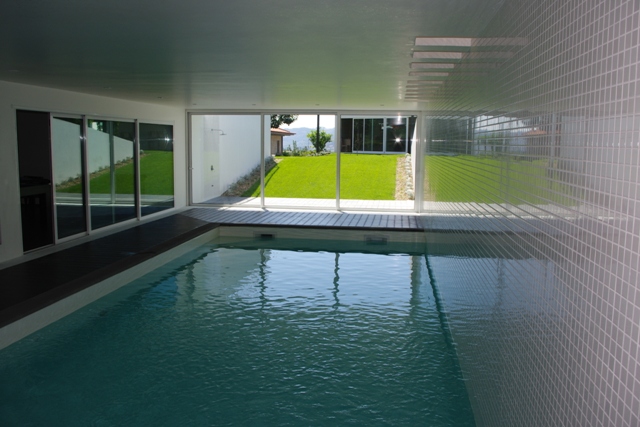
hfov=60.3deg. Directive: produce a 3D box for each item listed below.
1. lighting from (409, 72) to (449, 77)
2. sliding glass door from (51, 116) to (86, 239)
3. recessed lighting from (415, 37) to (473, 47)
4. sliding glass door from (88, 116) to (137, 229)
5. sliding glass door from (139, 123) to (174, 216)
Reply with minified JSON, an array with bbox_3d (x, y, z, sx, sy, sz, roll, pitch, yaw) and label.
[{"bbox_3d":[1.216,-1.563,6.074,0.430,0.060,0.320,2,7,8],"label":"lighting"},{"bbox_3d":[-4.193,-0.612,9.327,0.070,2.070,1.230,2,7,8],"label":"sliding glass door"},{"bbox_3d":[0.937,-1.317,4.130,0.430,0.060,0.370,2,7,8],"label":"recessed lighting"},{"bbox_3d":[-3.982,-0.779,10.650,0.070,2.070,1.910,2,7,8],"label":"sliding glass door"},{"bbox_3d":[-3.692,-1.016,12.514,0.070,2.070,1.890,2,7,8],"label":"sliding glass door"}]

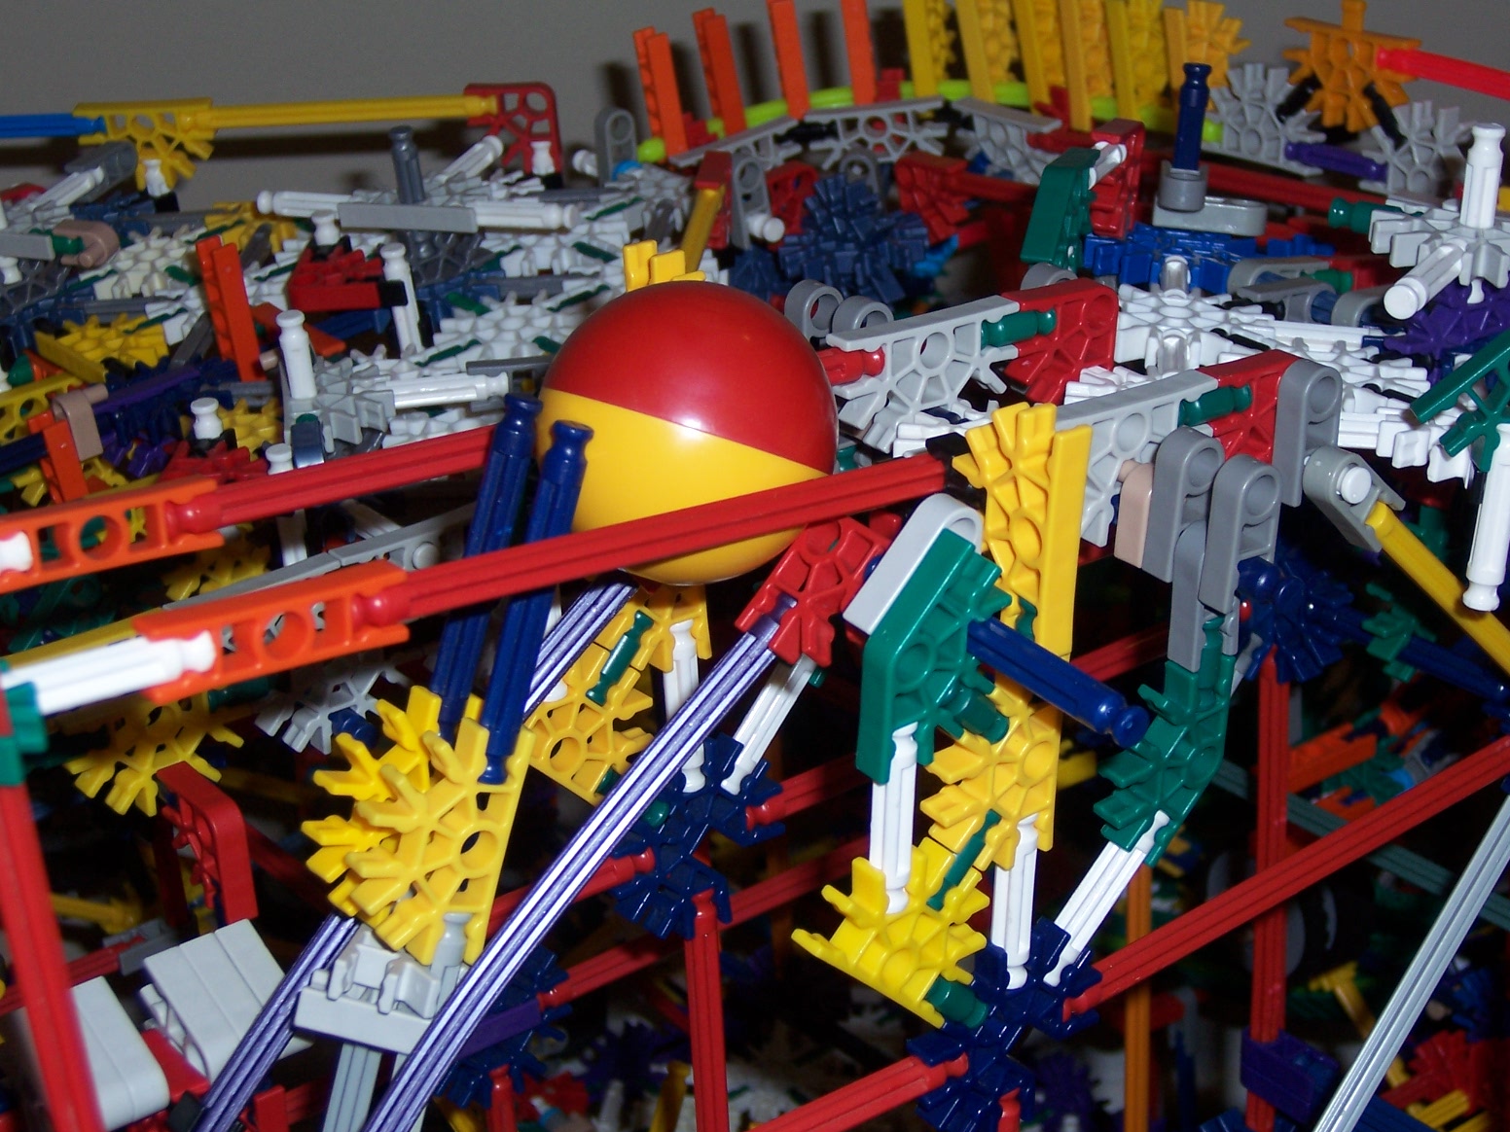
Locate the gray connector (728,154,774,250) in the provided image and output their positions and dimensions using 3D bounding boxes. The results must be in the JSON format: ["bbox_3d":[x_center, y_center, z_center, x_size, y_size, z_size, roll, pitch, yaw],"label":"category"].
[{"bbox_3d":[-0.002,-0.097,0.840,0.010,0.024,0.006,-26,34,-26],"label":"gray connector"}]

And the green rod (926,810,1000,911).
[{"bbox_3d":[0.032,0.044,0.479,0.006,0.006,0.017,35,77,0],"label":"green rod"}]

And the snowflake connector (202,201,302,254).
[{"bbox_3d":[-0.133,-0.092,0.868,0.039,0.006,0.024,-3,29,10],"label":"snowflake connector"}]

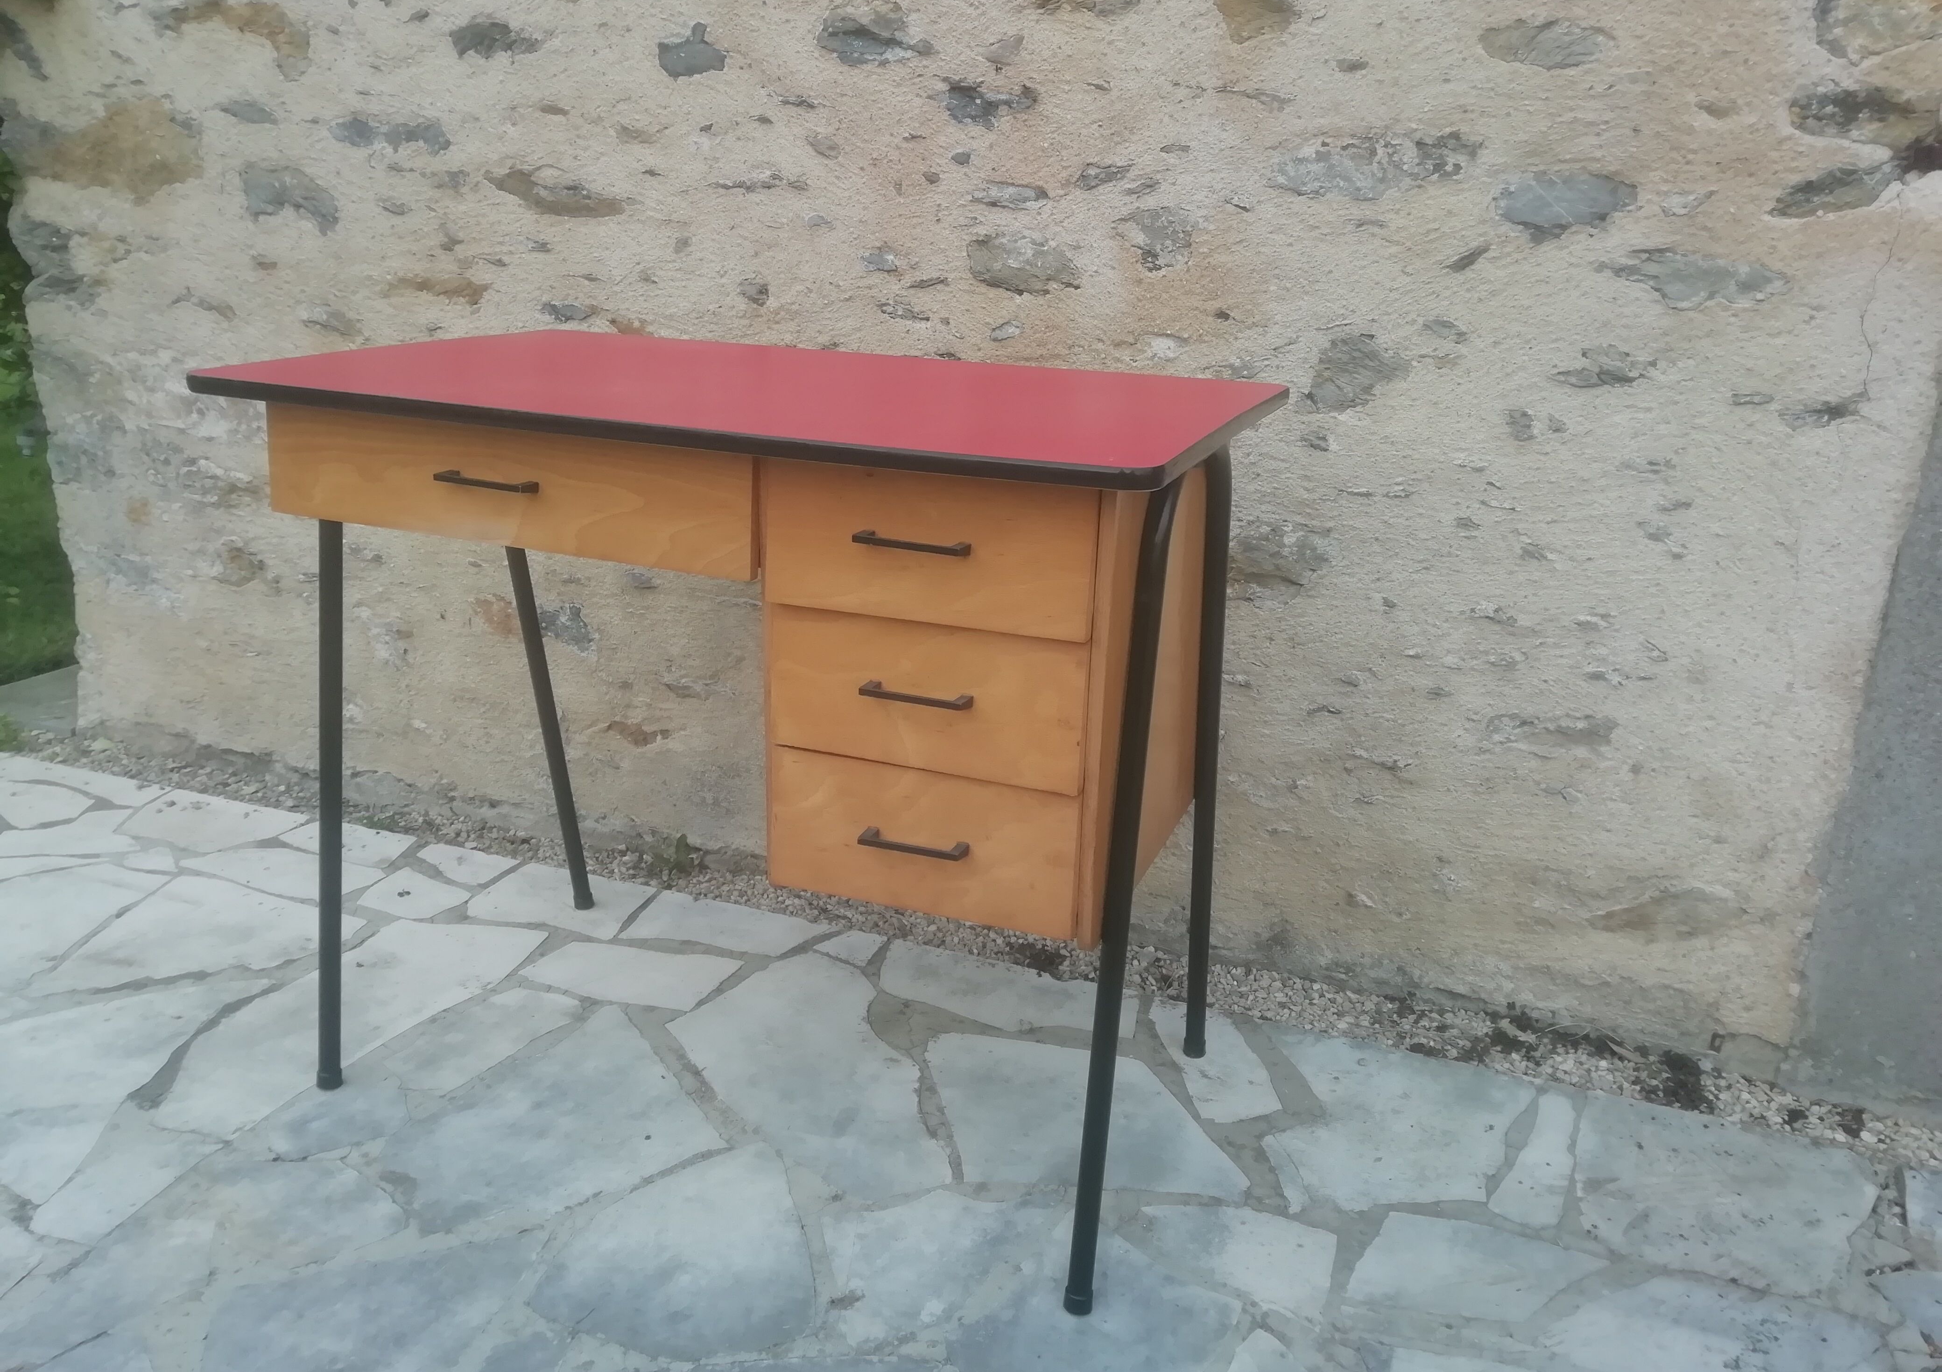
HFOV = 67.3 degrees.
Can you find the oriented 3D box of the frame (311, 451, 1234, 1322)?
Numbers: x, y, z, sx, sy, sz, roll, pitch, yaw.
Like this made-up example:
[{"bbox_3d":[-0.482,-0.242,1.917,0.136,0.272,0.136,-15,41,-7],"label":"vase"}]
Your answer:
[{"bbox_3d":[-0.202,0.074,1.513,0.865,0.735,0.478,9,20,20],"label":"frame"}]

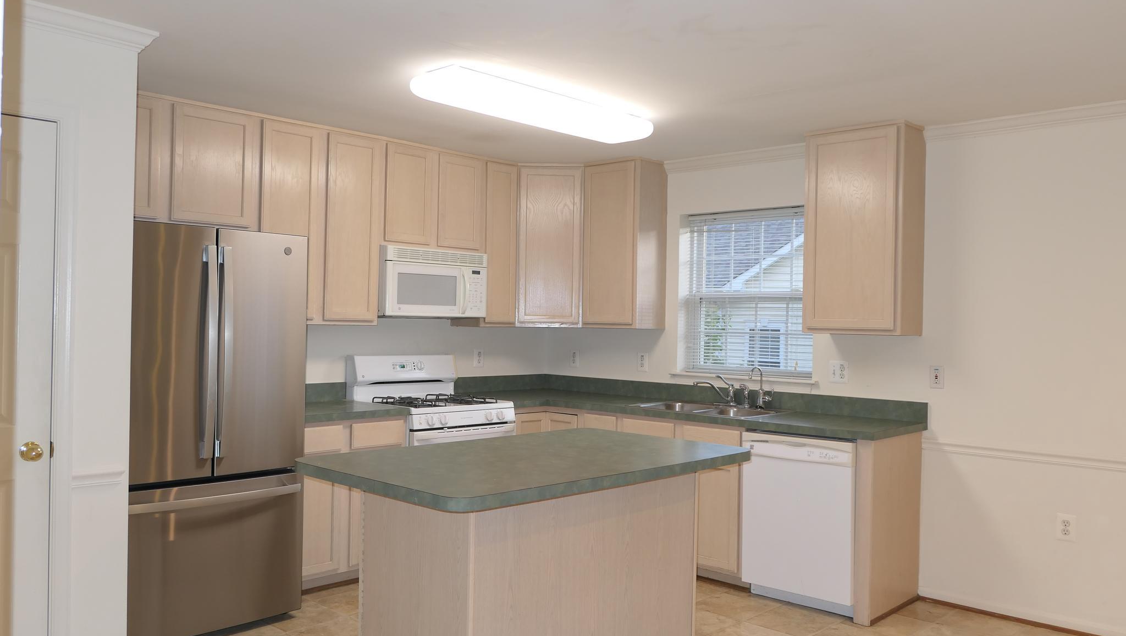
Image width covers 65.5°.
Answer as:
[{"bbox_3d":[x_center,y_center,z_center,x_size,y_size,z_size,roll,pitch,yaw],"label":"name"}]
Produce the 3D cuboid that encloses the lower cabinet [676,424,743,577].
[{"bbox_3d":[0.987,0.966,4.932,0.430,0.796,0.630,1,0,43],"label":"lower cabinet"}]

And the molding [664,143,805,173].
[{"bbox_3d":[1.072,-0.955,5.282,1.120,0.074,0.060,1,0,43],"label":"molding"}]

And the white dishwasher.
[{"bbox_3d":[1.351,1.014,4.545,0.607,0.854,0.613,1,0,43],"label":"white dishwasher"}]

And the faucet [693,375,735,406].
[{"bbox_3d":[0.904,0.433,5.192,0.285,0.190,0.090,1,0,-19],"label":"faucet"}]

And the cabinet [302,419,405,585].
[{"bbox_3d":[-1.325,0.961,4.659,0.628,0.871,0.751,1,0,43],"label":"cabinet"}]

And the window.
[{"bbox_3d":[1.147,-0.148,5.363,0.920,1.007,0.045,1,0,43],"label":"window"}]

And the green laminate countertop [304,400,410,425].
[{"bbox_3d":[-1.315,0.505,4.650,0.645,0.040,0.761,1,0,43],"label":"green laminate countertop"}]

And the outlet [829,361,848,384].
[{"bbox_3d":[1.530,0.301,4.866,0.113,0.116,0.009,1,0,43],"label":"outlet"}]

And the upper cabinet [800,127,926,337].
[{"bbox_3d":[1.577,-0.444,4.594,0.531,1.056,0.332,1,0,43],"label":"upper cabinet"}]

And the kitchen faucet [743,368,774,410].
[{"bbox_3d":[1.140,0.409,5.047,0.145,0.248,0.115,1,0,-43],"label":"kitchen faucet"}]

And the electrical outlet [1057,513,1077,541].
[{"bbox_3d":[2.341,0.977,4.075,0.074,0.119,0.010,1,0,43],"label":"electrical outlet"}]

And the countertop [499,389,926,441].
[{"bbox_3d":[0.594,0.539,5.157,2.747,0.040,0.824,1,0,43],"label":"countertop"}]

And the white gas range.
[{"bbox_3d":[-0.774,0.823,5.204,0.675,1.180,0.765,1,0,43],"label":"white gas range"}]

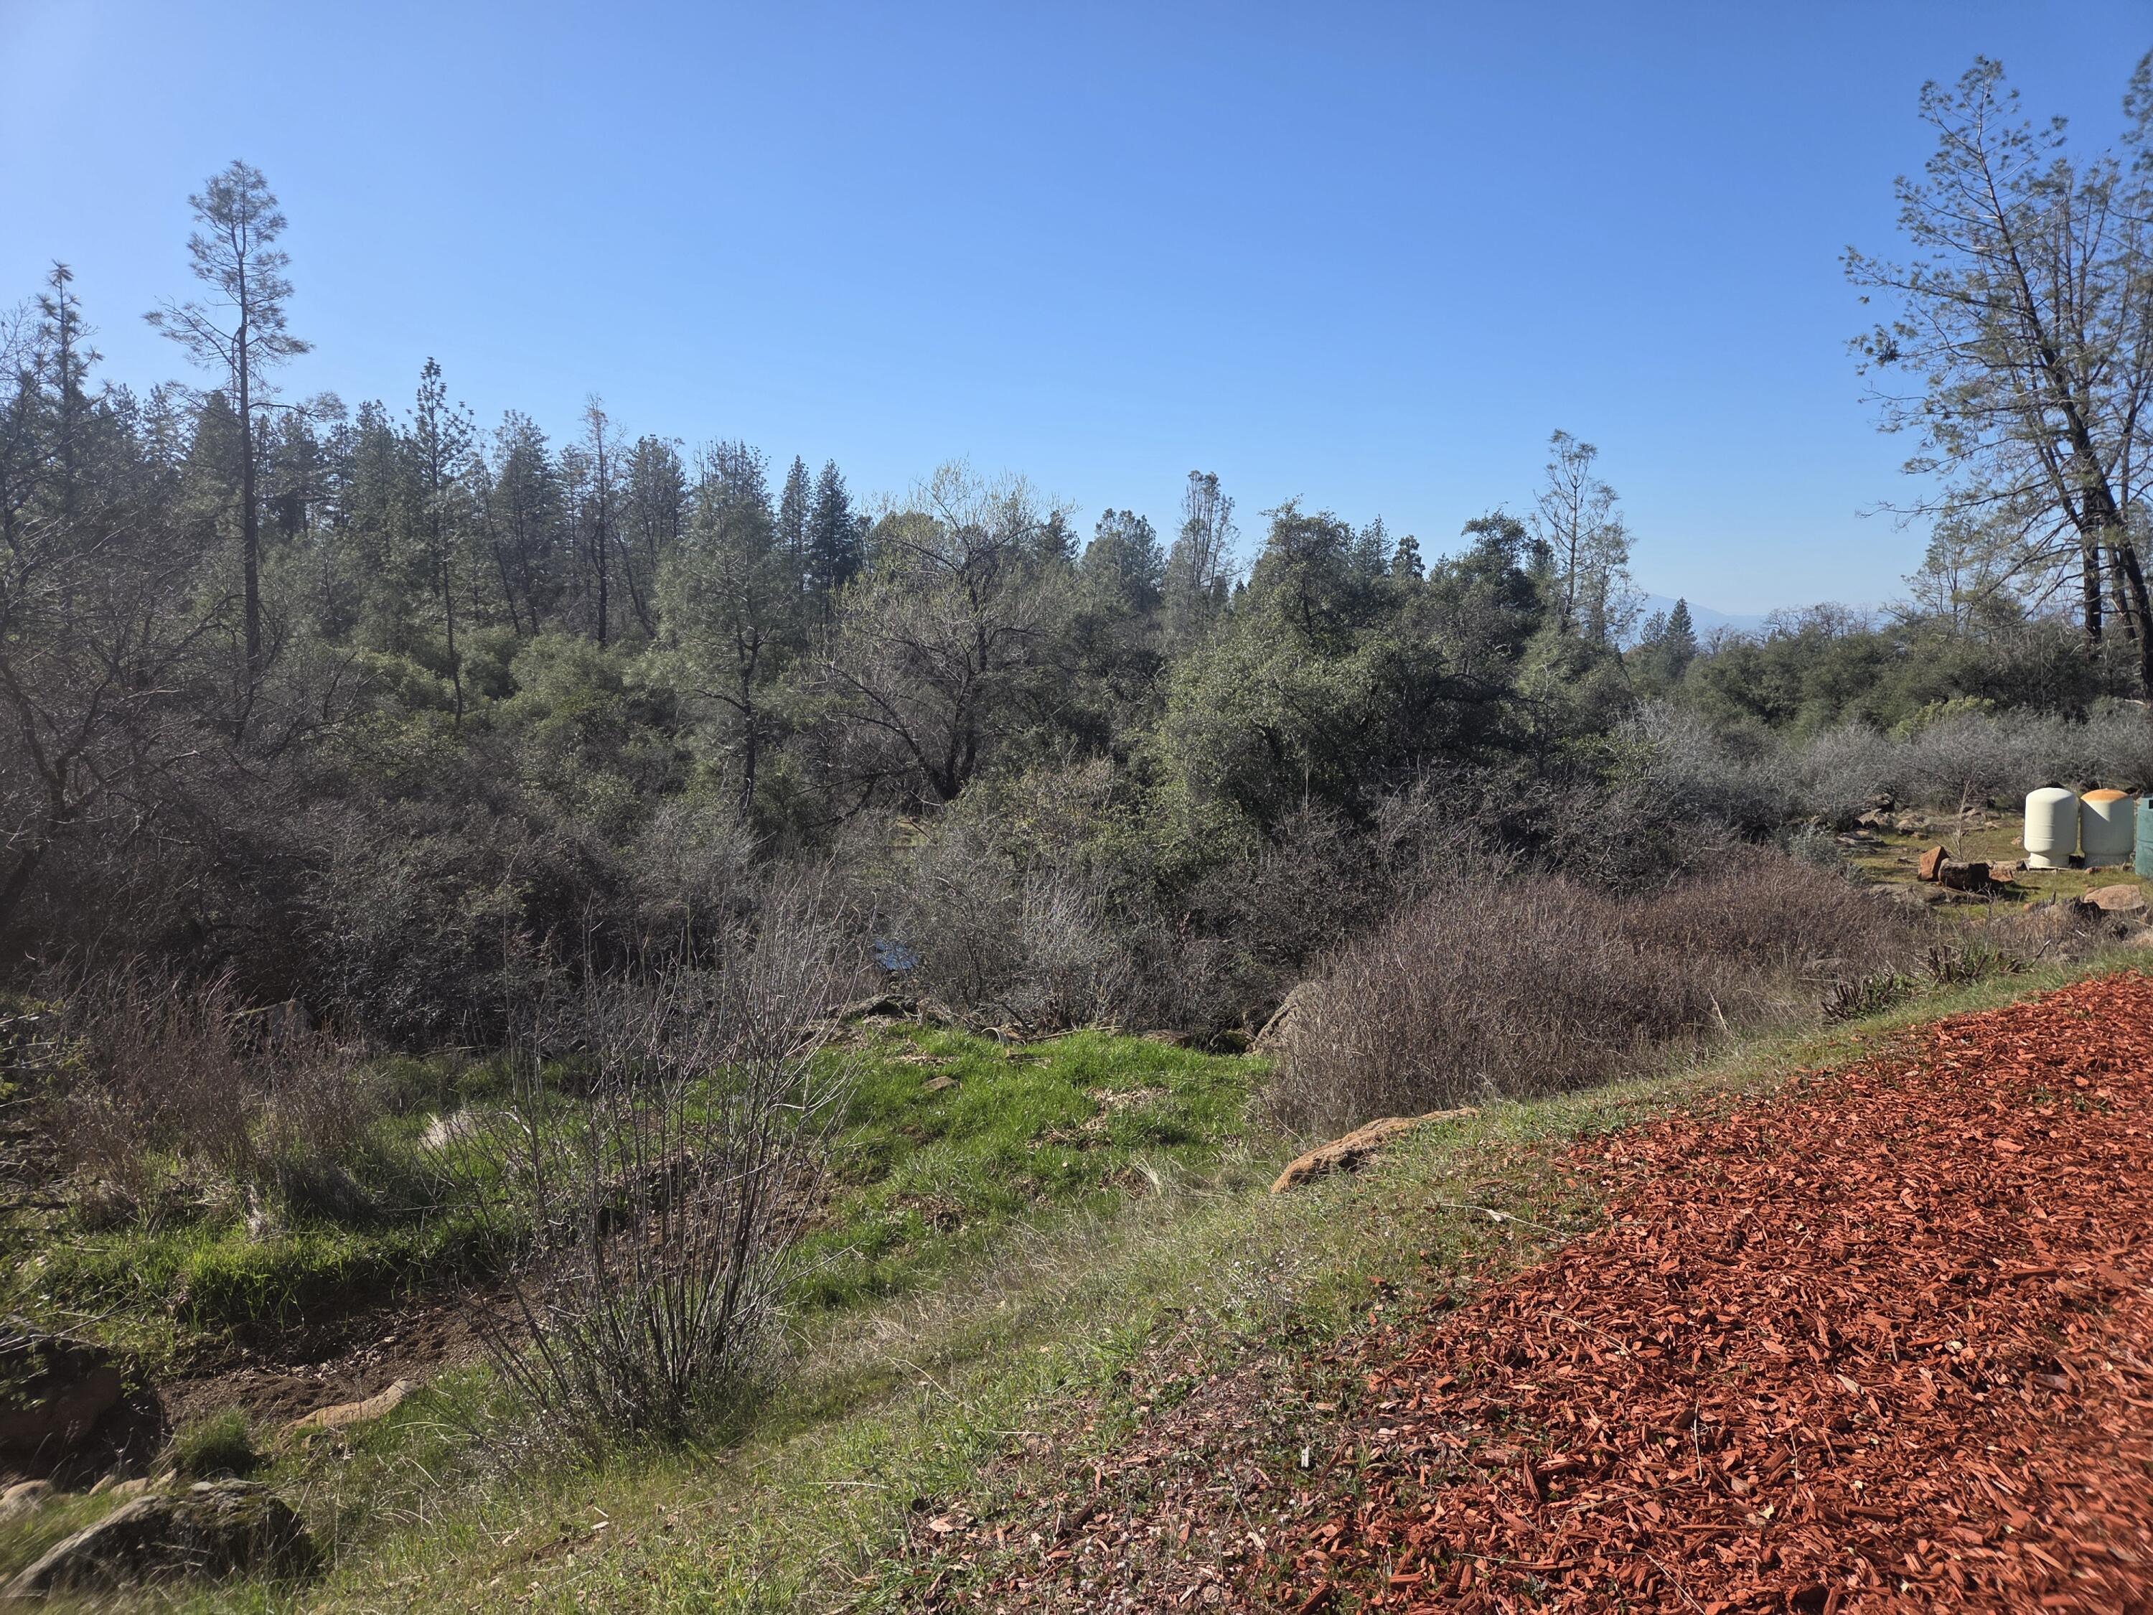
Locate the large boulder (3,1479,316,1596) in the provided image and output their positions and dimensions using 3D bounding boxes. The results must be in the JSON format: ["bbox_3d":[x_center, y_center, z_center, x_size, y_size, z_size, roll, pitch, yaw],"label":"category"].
[{"bbox_3d":[-2.775,2.243,4.350,0.770,0.300,0.450,-3,6,-29],"label":"large boulder"}]

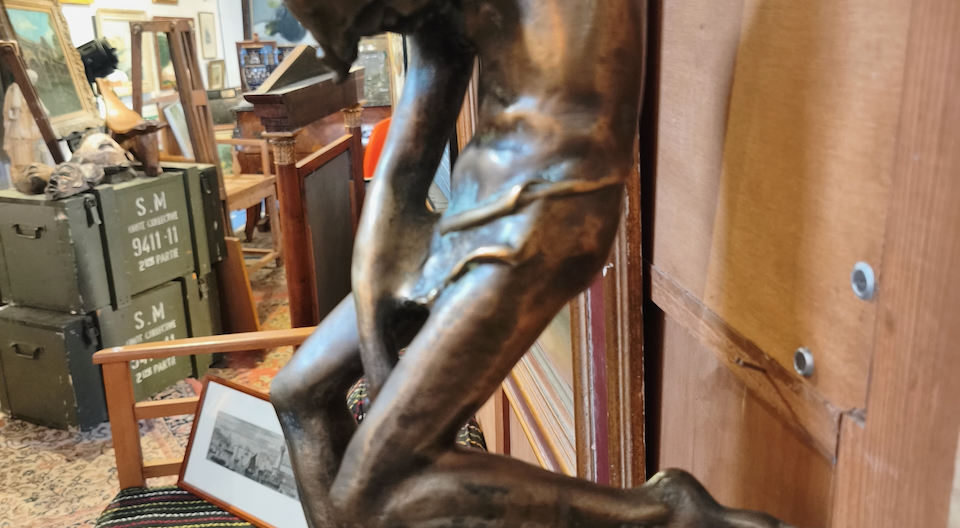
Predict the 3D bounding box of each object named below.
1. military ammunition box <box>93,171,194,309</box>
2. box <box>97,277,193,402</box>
[{"bbox_3d":[-1.235,-0.114,2.884,0.389,0.350,0.625,6,18,25],"label":"military ammunition box"},{"bbox_3d":[-1.236,0.250,2.886,0.389,0.350,0.625,6,18,26],"label":"box"}]

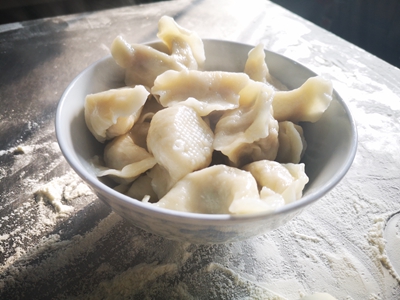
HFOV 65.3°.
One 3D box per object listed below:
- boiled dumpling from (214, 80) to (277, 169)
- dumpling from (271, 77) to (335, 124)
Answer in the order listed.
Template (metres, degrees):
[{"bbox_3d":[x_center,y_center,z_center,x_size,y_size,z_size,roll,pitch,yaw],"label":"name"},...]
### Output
[{"bbox_3d":[0.028,-0.015,0.186,0.037,0.034,0.047,20,45,15],"label":"boiled dumpling"},{"bbox_3d":[0.062,-0.030,0.196,0.047,0.028,0.027,-8,45,-13],"label":"dumpling"}]

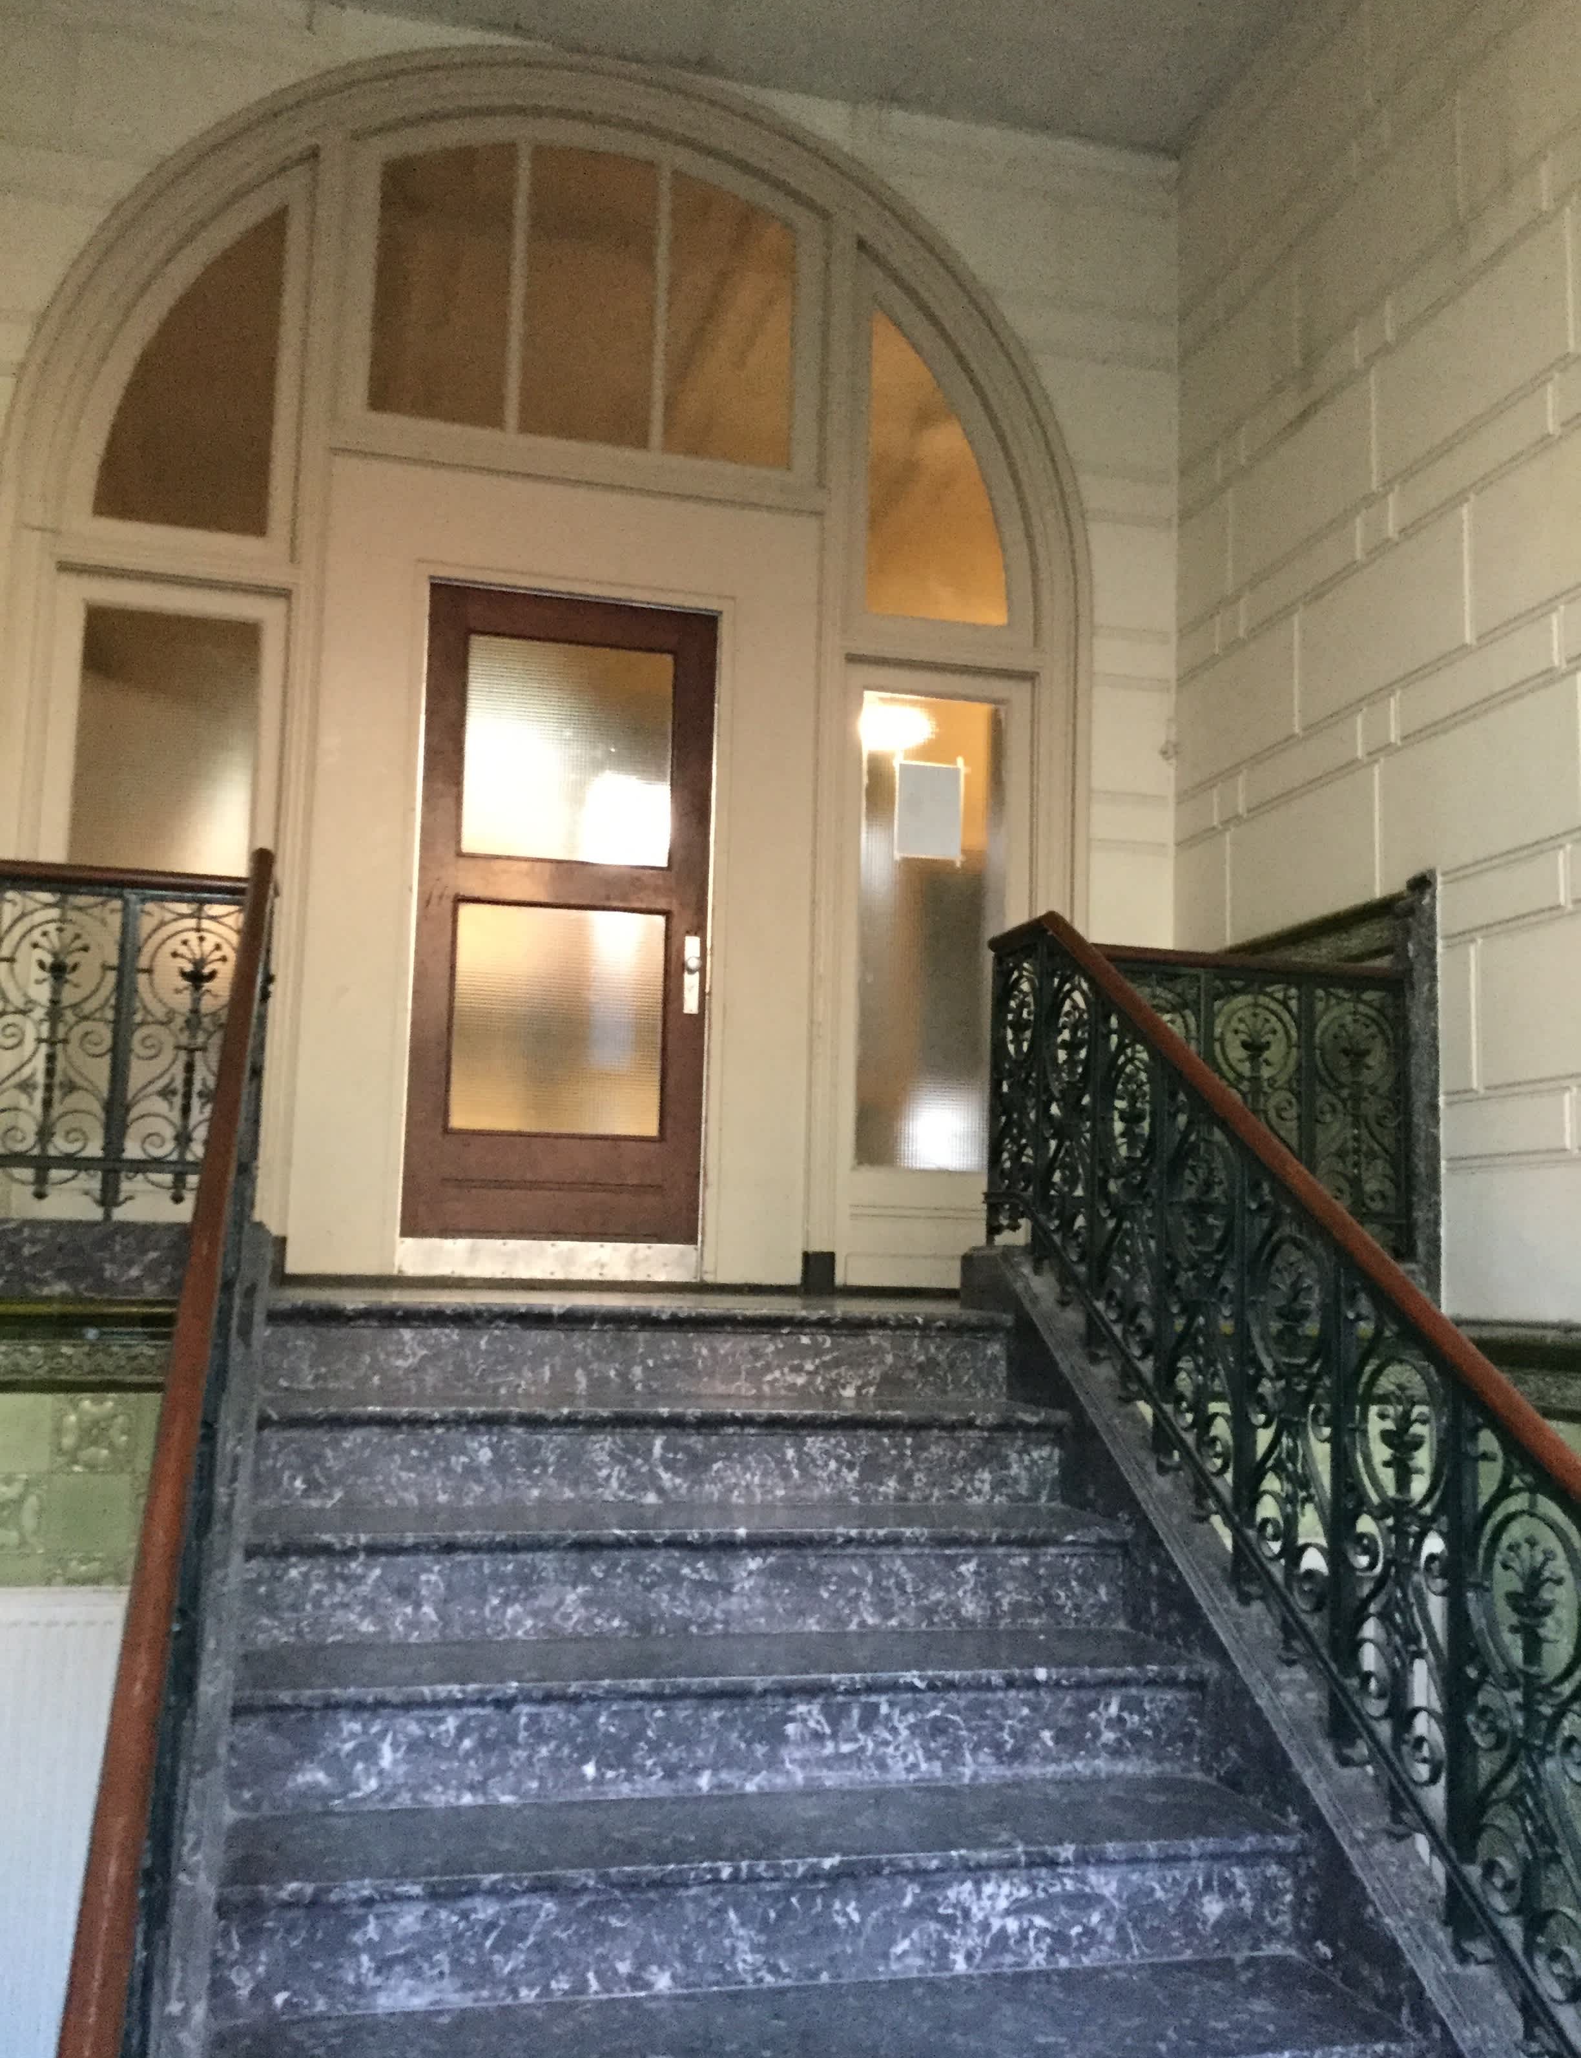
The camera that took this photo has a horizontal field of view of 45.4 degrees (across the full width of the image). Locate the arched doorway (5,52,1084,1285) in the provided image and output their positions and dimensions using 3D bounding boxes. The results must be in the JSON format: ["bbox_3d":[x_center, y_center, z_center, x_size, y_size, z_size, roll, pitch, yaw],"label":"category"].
[{"bbox_3d":[-0.625,-1.146,5.713,3.320,3.800,0.220,3,-6,-15],"label":"arched doorway"}]

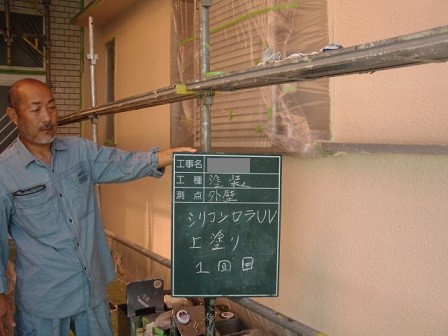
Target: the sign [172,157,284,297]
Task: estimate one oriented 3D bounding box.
[{"bbox_3d":[0.009,0.245,2.070,0.450,0.600,0.025,1,3,-2],"label":"sign"}]

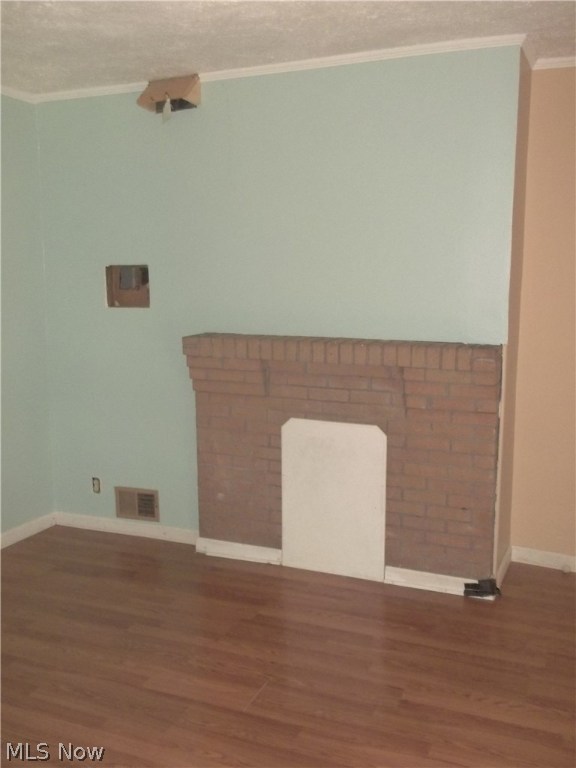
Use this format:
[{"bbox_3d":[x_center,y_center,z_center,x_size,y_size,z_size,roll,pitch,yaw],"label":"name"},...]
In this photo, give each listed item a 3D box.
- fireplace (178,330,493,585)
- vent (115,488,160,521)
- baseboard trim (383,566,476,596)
[{"bbox_3d":[0.226,0.379,3.614,1.569,1.188,0.206,3,9,22],"label":"fireplace"},{"bbox_3d":[-0.873,0.699,4.241,0.296,0.184,0.019,3,9,22],"label":"vent"},{"bbox_3d":[0.706,0.949,3.513,0.494,0.088,0.019,3,9,22],"label":"baseboard trim"}]

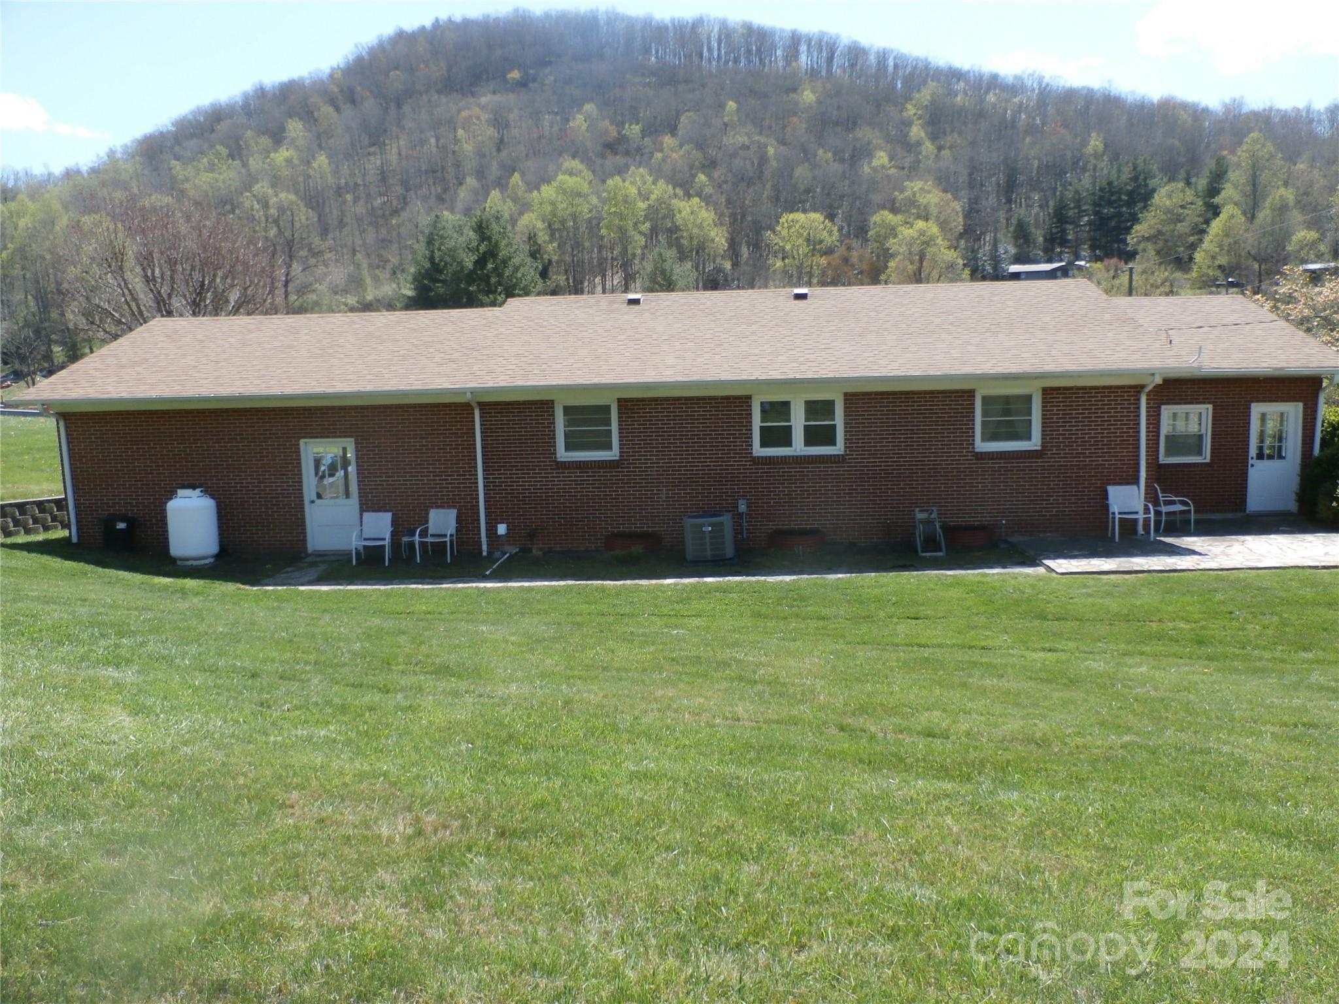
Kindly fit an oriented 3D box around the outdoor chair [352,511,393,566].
[{"bbox_3d":[-5.090,0.609,16.719,0.620,0.840,0.680,-2,7,-3],"label":"outdoor chair"}]

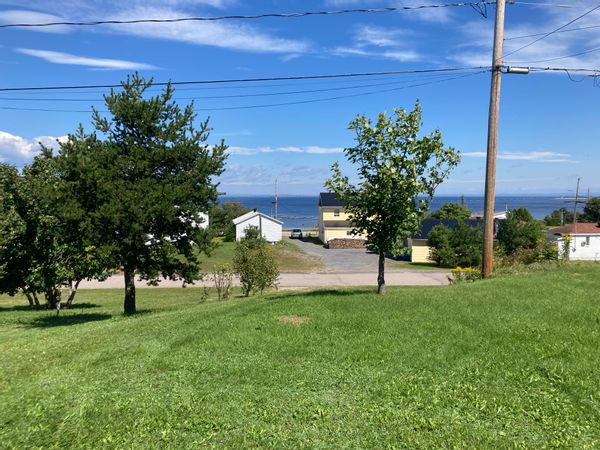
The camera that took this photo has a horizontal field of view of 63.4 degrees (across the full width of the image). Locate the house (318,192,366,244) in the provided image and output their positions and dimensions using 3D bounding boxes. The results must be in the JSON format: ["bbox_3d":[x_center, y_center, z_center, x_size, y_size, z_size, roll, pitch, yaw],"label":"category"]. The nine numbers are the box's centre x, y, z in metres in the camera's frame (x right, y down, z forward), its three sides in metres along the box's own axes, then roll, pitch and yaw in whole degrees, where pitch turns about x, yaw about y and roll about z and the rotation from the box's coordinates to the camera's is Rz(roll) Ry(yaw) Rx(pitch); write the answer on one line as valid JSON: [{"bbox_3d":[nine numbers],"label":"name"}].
[{"bbox_3d":[7.400,-1.240,73.056,8.500,7.150,9.000,0,3,-4],"label":"house"}]

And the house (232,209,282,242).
[{"bbox_3d":[-6.200,0.187,70.637,6.600,3.900,8.000,0,3,-7],"label":"house"}]

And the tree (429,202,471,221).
[{"bbox_3d":[20.600,-0.194,66.106,5.600,5.800,5.400,0,3,0],"label":"tree"}]

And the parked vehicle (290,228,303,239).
[{"bbox_3d":[-0.430,1.247,79.215,1.780,1.550,4.400,0,3,0],"label":"parked vehicle"}]

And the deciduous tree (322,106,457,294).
[{"bbox_3d":[2.986,-0.862,15.500,4.200,6.150,4.000,0,3,0],"label":"deciduous tree"}]

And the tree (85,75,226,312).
[{"bbox_3d":[-4.731,-0.997,16.000,4.600,7.880,4.500,0,3,0],"label":"tree"}]

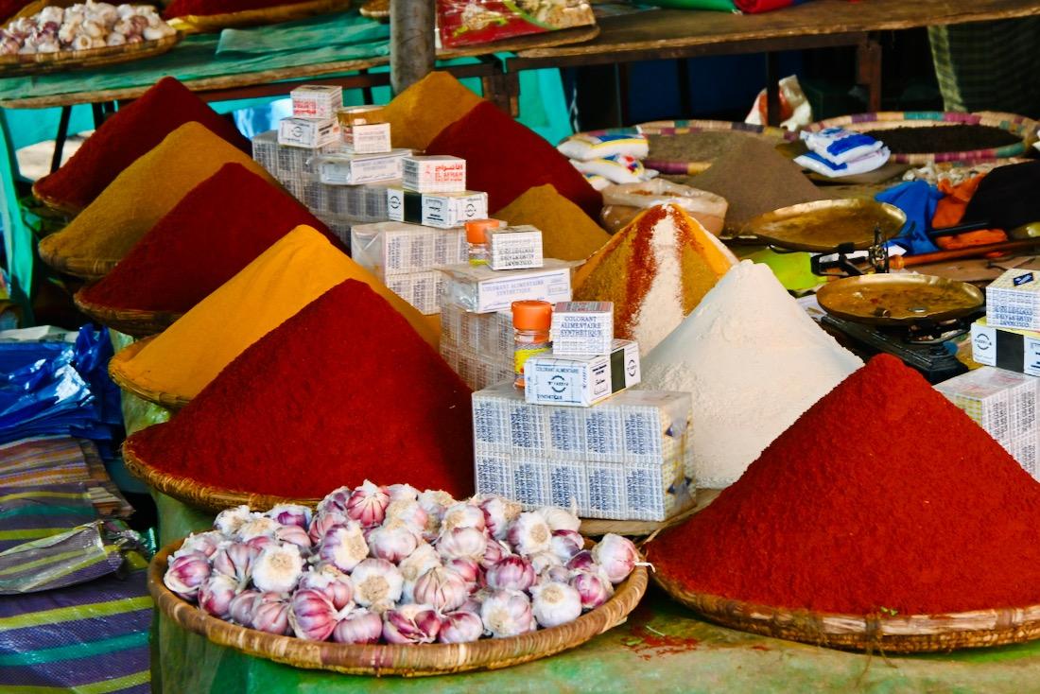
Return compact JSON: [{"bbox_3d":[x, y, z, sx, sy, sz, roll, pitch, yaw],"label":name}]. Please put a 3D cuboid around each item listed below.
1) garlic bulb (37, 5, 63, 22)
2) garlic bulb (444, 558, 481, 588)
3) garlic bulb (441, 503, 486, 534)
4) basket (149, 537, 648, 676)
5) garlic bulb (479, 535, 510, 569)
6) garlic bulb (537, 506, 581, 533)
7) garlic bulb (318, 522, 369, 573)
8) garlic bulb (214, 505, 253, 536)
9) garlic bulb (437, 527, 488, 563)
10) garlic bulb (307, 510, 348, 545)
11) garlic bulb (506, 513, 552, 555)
[{"bbox_3d":[-1.047,-0.739,4.650,0.051,0.048,0.051,4,15,16],"label":"garlic bulb"},{"bbox_3d":[-0.057,0.221,2.020,0.046,0.044,0.046,4,15,16],"label":"garlic bulb"},{"bbox_3d":[-0.060,0.186,2.238,0.049,0.049,0.044,5,-4,21],"label":"garlic bulb"},{"bbox_3d":[-0.126,0.245,2.133,0.505,0.050,0.505,1,13,0],"label":"basket"},{"bbox_3d":[-0.028,0.212,2.130,0.046,0.044,0.046,0,14,0],"label":"garlic bulb"},{"bbox_3d":[0.042,0.197,2.326,0.048,0.049,0.048,19,24,0],"label":"garlic bulb"},{"bbox_3d":[-0.178,0.203,2.106,0.051,0.051,0.047,11,-18,-36],"label":"garlic bulb"},{"bbox_3d":[-0.316,0.194,2.299,0.046,0.046,0.045,12,-23,-28],"label":"garlic bulb"},{"bbox_3d":[-0.058,0.201,2.119,0.052,0.046,0.052,0,14,0],"label":"garlic bulb"},{"bbox_3d":[-0.196,0.184,2.120,0.046,0.044,0.046,0,15,0],"label":"garlic bulb"},{"bbox_3d":[0.010,0.201,2.237,0.048,0.048,0.044,-6,5,-24],"label":"garlic bulb"}]

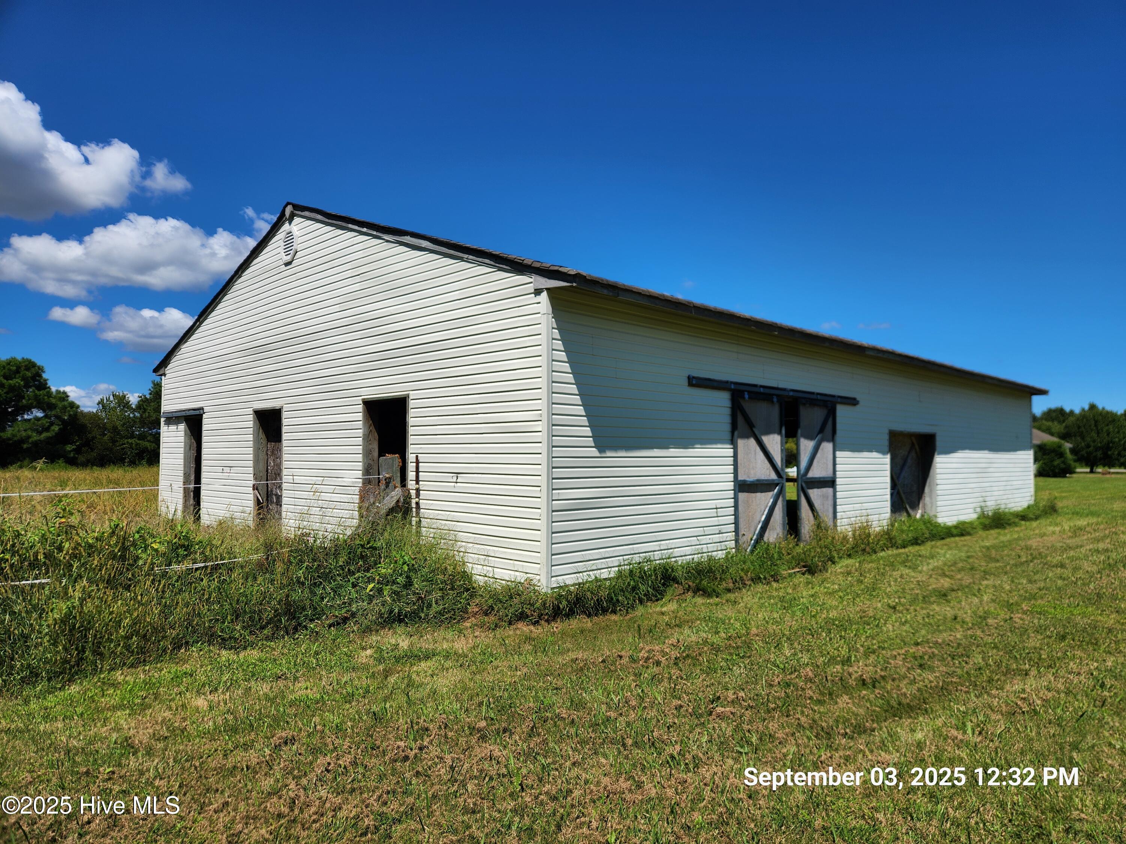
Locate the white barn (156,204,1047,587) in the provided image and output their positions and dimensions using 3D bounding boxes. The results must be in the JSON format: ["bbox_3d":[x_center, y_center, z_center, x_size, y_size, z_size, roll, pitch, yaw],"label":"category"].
[{"bbox_3d":[2.078,-0.492,18.733,18.640,5.557,13.188,3,-4,-45],"label":"white barn"}]

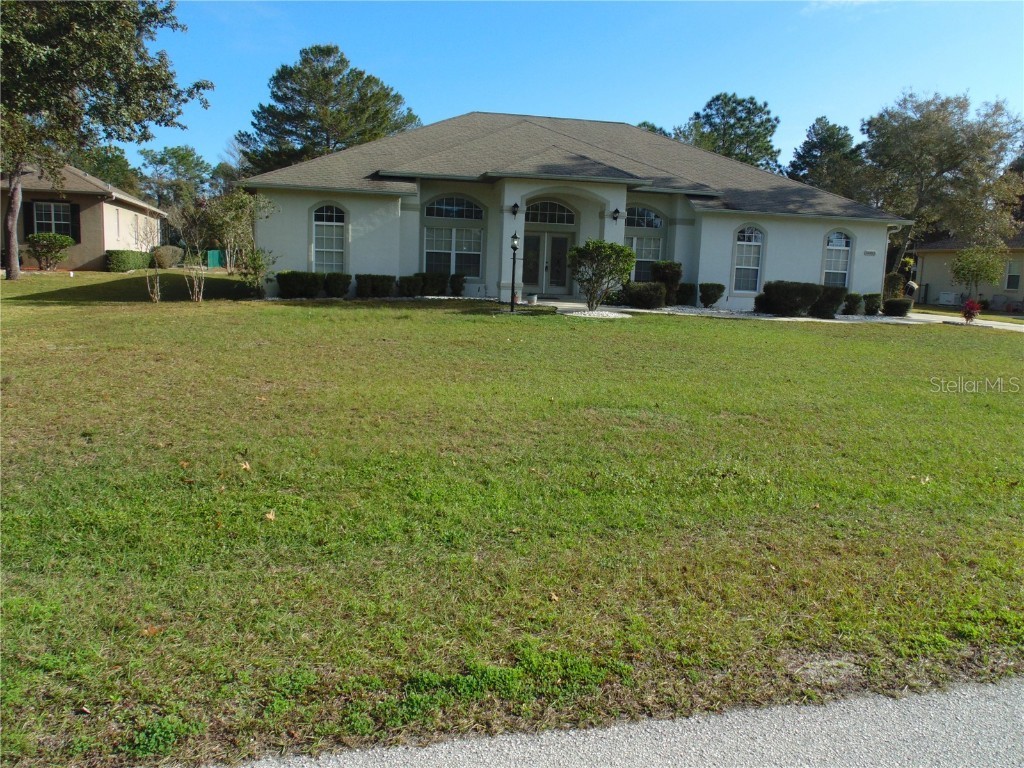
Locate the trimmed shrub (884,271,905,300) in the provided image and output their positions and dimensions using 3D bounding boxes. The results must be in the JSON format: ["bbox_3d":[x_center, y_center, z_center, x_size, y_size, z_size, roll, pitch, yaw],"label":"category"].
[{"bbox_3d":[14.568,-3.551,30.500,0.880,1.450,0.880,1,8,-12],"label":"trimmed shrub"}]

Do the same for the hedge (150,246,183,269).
[{"bbox_3d":[-16.963,-6.256,39.500,1.450,1.120,1.400,1,8,-10],"label":"hedge"}]

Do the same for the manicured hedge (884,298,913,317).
[{"bbox_3d":[13.332,-2.633,27.600,0.950,0.600,0.900,1,8,-10],"label":"manicured hedge"}]

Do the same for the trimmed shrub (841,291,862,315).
[{"bbox_3d":[11.553,-2.714,27.100,0.660,0.730,0.640,1,8,-10],"label":"trimmed shrub"}]

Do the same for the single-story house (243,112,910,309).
[{"bbox_3d":[1.504,-7.118,32.508,22.000,7.250,16.000,1,8,-12],"label":"single-story house"}]

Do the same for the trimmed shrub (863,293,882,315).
[{"bbox_3d":[12.457,-2.747,27.600,0.650,0.760,0.620,1,8,-12],"label":"trimmed shrub"}]

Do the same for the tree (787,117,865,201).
[{"bbox_3d":[23.213,-13.290,60.926,5.900,13.300,5.600,1,8,-12],"label":"tree"}]

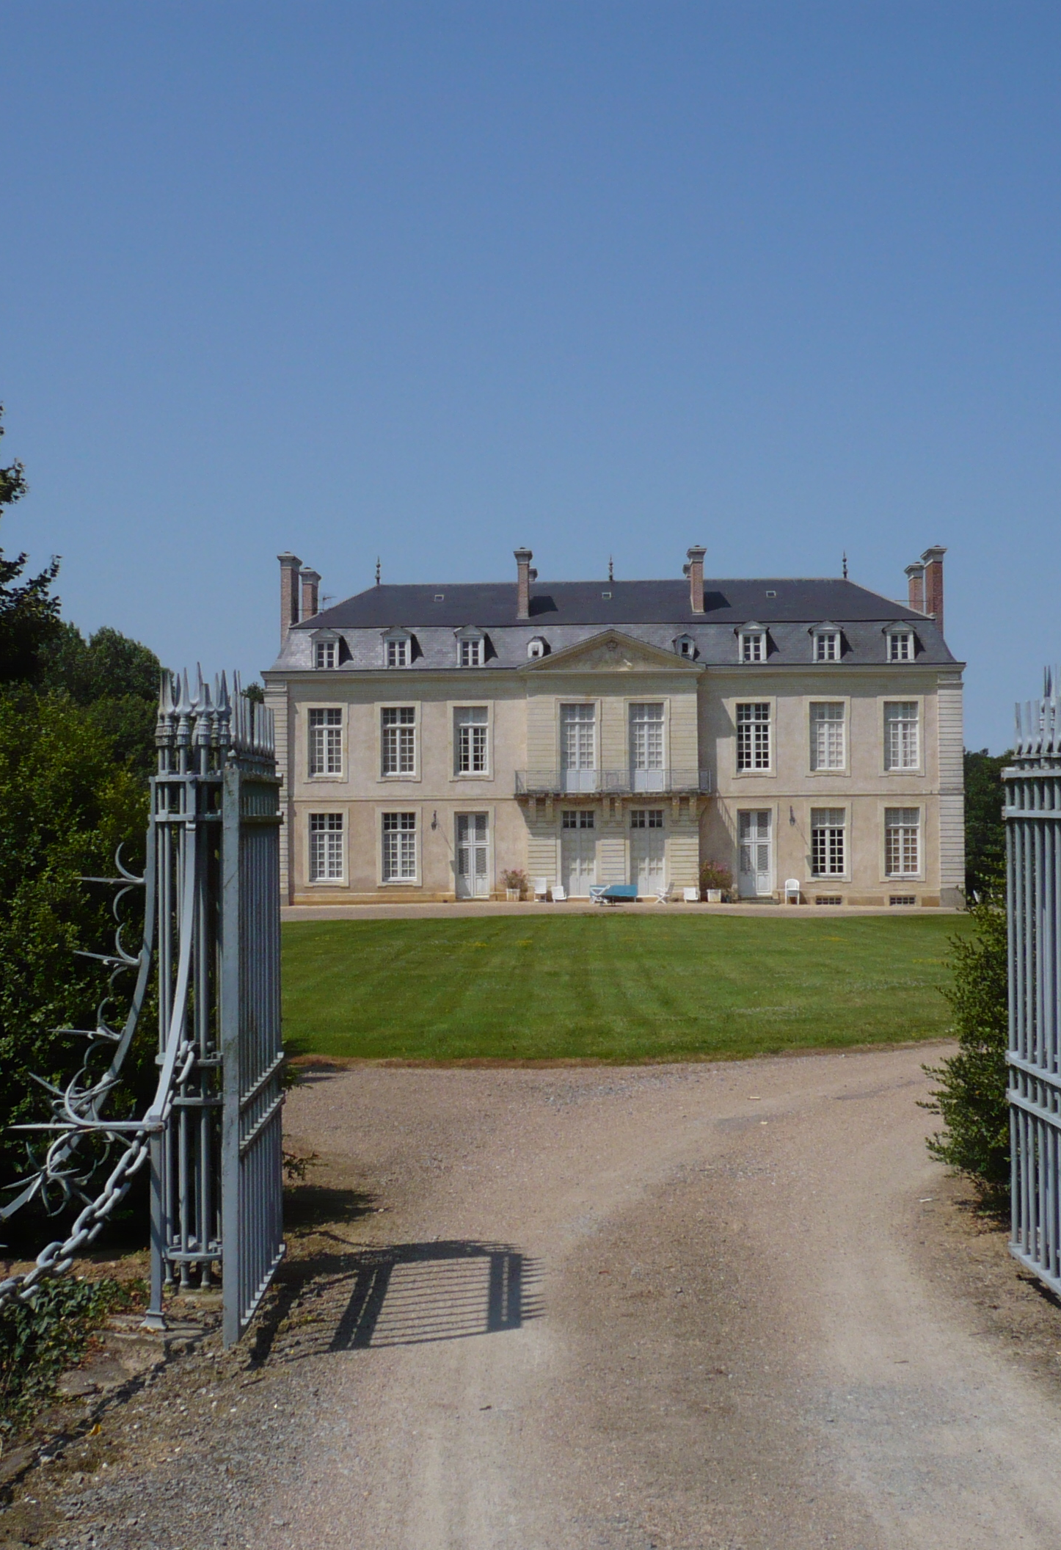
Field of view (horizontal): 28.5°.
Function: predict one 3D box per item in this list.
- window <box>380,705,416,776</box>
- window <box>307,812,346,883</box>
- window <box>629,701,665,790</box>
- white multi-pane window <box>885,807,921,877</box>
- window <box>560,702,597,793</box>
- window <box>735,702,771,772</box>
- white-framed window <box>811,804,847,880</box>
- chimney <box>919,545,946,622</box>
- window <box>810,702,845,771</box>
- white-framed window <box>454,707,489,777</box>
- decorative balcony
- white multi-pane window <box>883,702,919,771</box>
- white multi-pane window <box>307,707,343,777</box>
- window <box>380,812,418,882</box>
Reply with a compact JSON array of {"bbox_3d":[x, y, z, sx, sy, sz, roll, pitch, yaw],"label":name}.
[{"bbox_3d":[-5.083,-1.333,80.229,1.320,2.650,0.220,-1,-1,2],"label":"window"},{"bbox_3d":[-7.847,2.791,80.282,1.320,2.650,0.220,-1,-1,2],"label":"window"},{"bbox_3d":[4.397,-1.099,79.034,1.340,3.360,0.220,-1,-1,2],"label":"window"},{"bbox_3d":[13.502,2.464,75.742,1.220,2.470,0.200,-1,-1,1],"label":"white multi-pane window"},{"bbox_3d":[1.804,-1.070,79.141,1.340,3.360,0.220,-1,-1,2],"label":"window"},{"bbox_3d":[8.495,-1.447,79.672,1.320,2.650,0.220,-1,-1,2],"label":"window"},{"bbox_3d":[10.824,2.454,75.804,1.220,2.470,0.200,-1,-1,1],"label":"white-framed window"},{"bbox_3d":[15.255,-7.202,79.194,0.650,3.000,1.800,-1,-1,1],"label":"chimney"},{"bbox_3d":[11.311,-1.475,79.556,1.320,2.650,0.220,-1,-1,2],"label":"window"},{"bbox_3d":[-2.148,-1.212,76.173,1.220,2.470,0.200,-1,-1,1],"label":"white-framed window"},{"bbox_3d":[2.991,0.318,74.725,7.000,0.970,1.100,-1,-1,1],"label":"decorative balcony"},{"bbox_3d":[14.087,-1.473,79.442,1.320,2.650,0.220,-1,-1,2],"label":"white multi-pane window"},{"bbox_3d":[-7.469,-1.161,76.294,1.220,2.470,0.200,-1,-1,1],"label":"white multi-pane window"},{"bbox_3d":[-4.761,2.630,76.157,1.220,2.470,0.200,-1,-1,1],"label":"window"}]

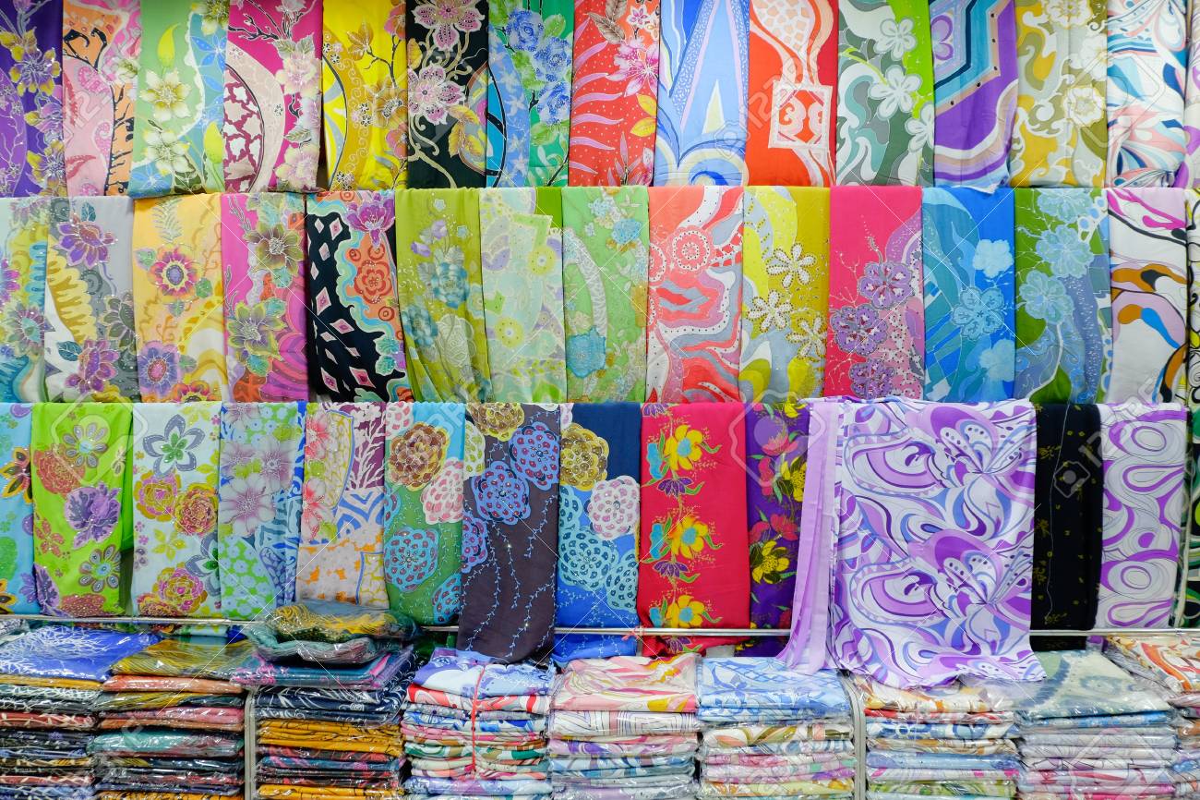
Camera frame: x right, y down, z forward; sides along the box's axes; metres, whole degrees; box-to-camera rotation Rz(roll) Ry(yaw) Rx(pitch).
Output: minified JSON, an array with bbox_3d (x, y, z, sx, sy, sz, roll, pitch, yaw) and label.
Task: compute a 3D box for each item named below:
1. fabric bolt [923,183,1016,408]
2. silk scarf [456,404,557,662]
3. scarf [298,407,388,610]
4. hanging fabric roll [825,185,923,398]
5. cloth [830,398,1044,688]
[{"bbox_3d":[0.885,-0.250,1.955,0.224,0.523,0.080,0,0,2],"label":"fabric bolt"},{"bbox_3d":[-0.213,0.315,1.949,0.239,0.617,0.080,0,0,2],"label":"silk scarf"},{"bbox_3d":[-0.615,0.263,1.965,0.217,0.512,0.080,0,0,2],"label":"scarf"},{"bbox_3d":[0.662,-0.255,1.964,0.237,0.523,0.080,0,0,2],"label":"hanging fabric roll"},{"bbox_3d":[0.772,0.327,1.894,0.478,0.658,0.130,0,0,2],"label":"cloth"}]

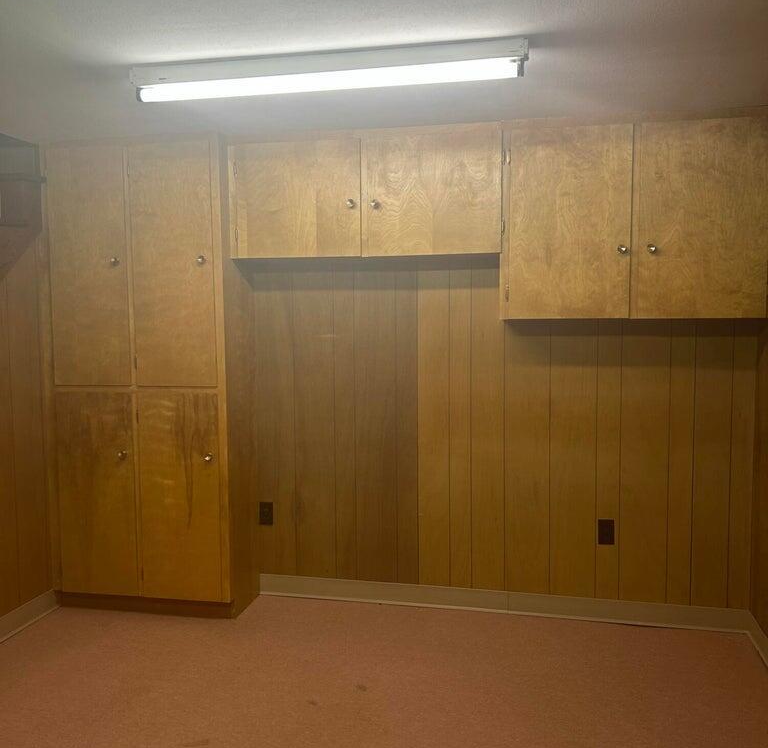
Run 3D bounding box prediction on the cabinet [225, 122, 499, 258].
[{"bbox_3d":[-0.073,-0.780,3.398,1.188,0.530,0.278,1,5,12],"label":"cabinet"}]

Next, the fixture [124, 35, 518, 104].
[{"bbox_3d":[-0.182,-0.904,2.327,1.219,0.093,0.110,1,5,12],"label":"fixture"}]

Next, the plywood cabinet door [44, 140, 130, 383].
[{"bbox_3d":[-1.347,-0.485,3.524,0.391,1.078,0.021,1,5,13],"label":"plywood cabinet door"}]

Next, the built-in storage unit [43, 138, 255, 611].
[{"bbox_3d":[-1.094,0.028,3.647,0.893,2.169,0.359,1,5,12],"label":"built-in storage unit"}]

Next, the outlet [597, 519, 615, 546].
[{"bbox_3d":[0.996,0.710,3.440,0.070,0.115,0.012,1,5,12],"label":"outlet"}]

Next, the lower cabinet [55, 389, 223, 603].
[{"bbox_3d":[-1.095,0.539,3.693,0.860,0.963,0.359,1,5,12],"label":"lower cabinet"}]

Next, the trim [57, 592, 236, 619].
[{"bbox_3d":[-1.113,1.073,3.616,0.893,0.091,0.020,1,5,12],"label":"trim"}]

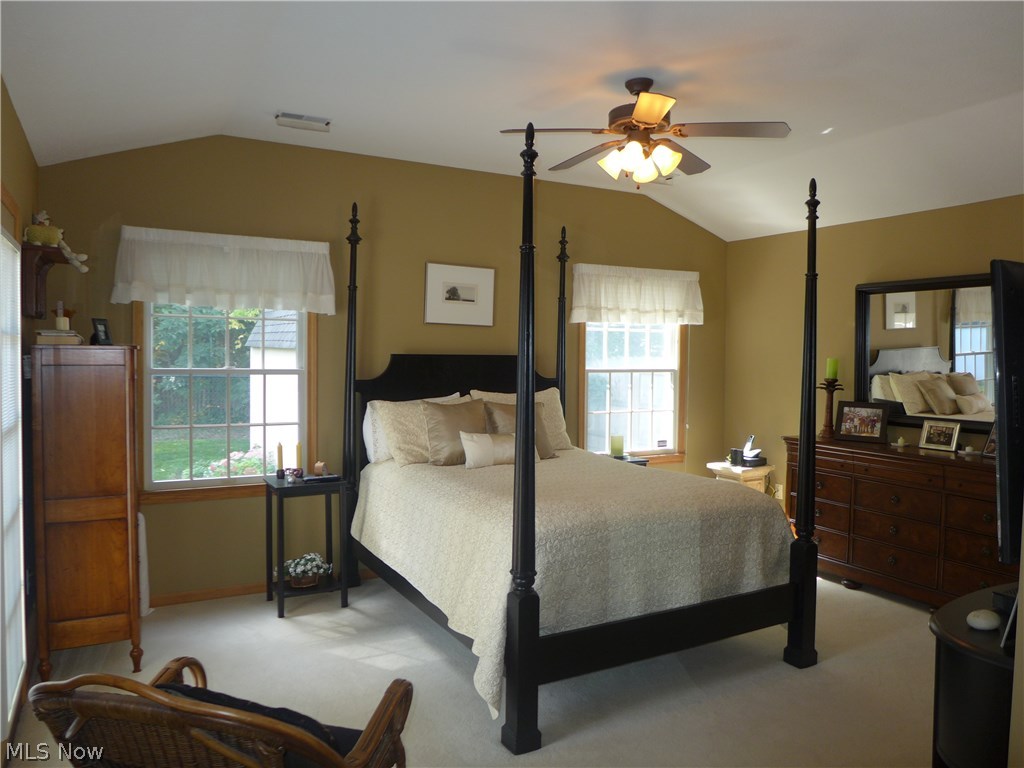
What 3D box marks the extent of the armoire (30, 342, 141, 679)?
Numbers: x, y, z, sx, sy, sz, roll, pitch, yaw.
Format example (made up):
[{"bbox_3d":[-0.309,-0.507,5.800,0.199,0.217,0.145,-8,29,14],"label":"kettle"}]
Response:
[{"bbox_3d":[-2.030,0.570,3.448,0.399,1.492,0.688,-1,3,-28],"label":"armoire"}]

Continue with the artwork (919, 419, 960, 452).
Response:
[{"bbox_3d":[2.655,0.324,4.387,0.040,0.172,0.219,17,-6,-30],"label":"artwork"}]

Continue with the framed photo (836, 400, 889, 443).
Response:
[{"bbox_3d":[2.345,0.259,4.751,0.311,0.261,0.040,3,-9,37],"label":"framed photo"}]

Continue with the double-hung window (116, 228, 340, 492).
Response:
[{"bbox_3d":[-1.653,-0.128,4.171,1.160,1.470,0.130,-1,3,-28],"label":"double-hung window"}]

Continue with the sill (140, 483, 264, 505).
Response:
[{"bbox_3d":[-1.652,0.643,4.203,1.040,0.068,0.080,-1,3,-28],"label":"sill"}]

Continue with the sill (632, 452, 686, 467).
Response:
[{"bbox_3d":[0.957,0.622,5.575,1.060,0.070,0.080,-1,3,-28],"label":"sill"}]

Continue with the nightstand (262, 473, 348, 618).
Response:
[{"bbox_3d":[-1.193,0.930,4.150,0.411,0.730,0.321,-1,3,-28],"label":"nightstand"}]

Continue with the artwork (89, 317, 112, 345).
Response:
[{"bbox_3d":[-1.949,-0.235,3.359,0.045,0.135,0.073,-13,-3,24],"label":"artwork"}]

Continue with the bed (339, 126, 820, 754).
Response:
[{"bbox_3d":[0.221,0.140,3.935,1.685,2.362,2.190,-1,3,-30],"label":"bed"}]

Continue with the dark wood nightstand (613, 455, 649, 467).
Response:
[{"bbox_3d":[0.734,0.912,5.178,0.407,0.719,0.317,-1,3,-28],"label":"dark wood nightstand"}]

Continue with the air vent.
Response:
[{"bbox_3d":[-1.134,-1.412,3.863,0.295,0.035,0.200,-1,3,-28],"label":"air vent"}]

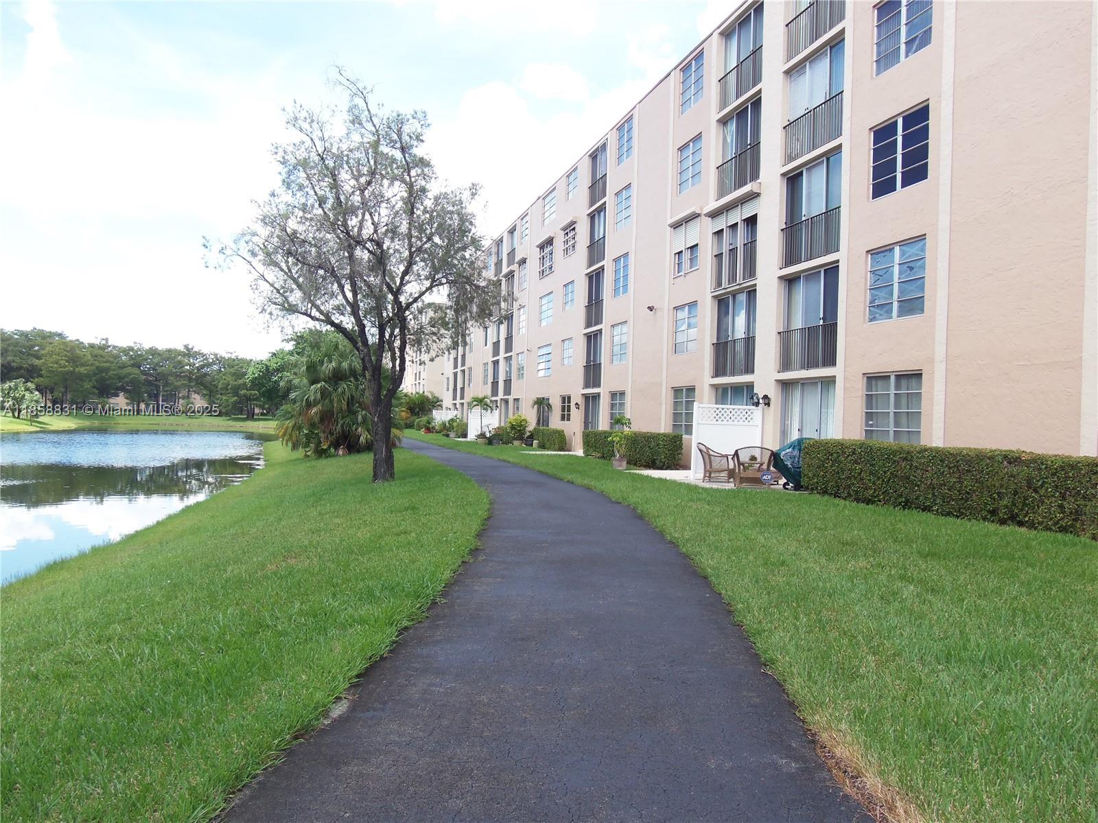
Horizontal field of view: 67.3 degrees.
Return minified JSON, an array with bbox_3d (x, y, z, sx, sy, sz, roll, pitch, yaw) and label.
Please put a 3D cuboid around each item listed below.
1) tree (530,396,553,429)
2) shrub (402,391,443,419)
[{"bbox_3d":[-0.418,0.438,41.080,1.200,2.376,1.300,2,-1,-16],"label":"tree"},{"bbox_3d":[-13.670,-0.510,89.100,4.300,3.600,3.600,2,-1,-9],"label":"shrub"}]

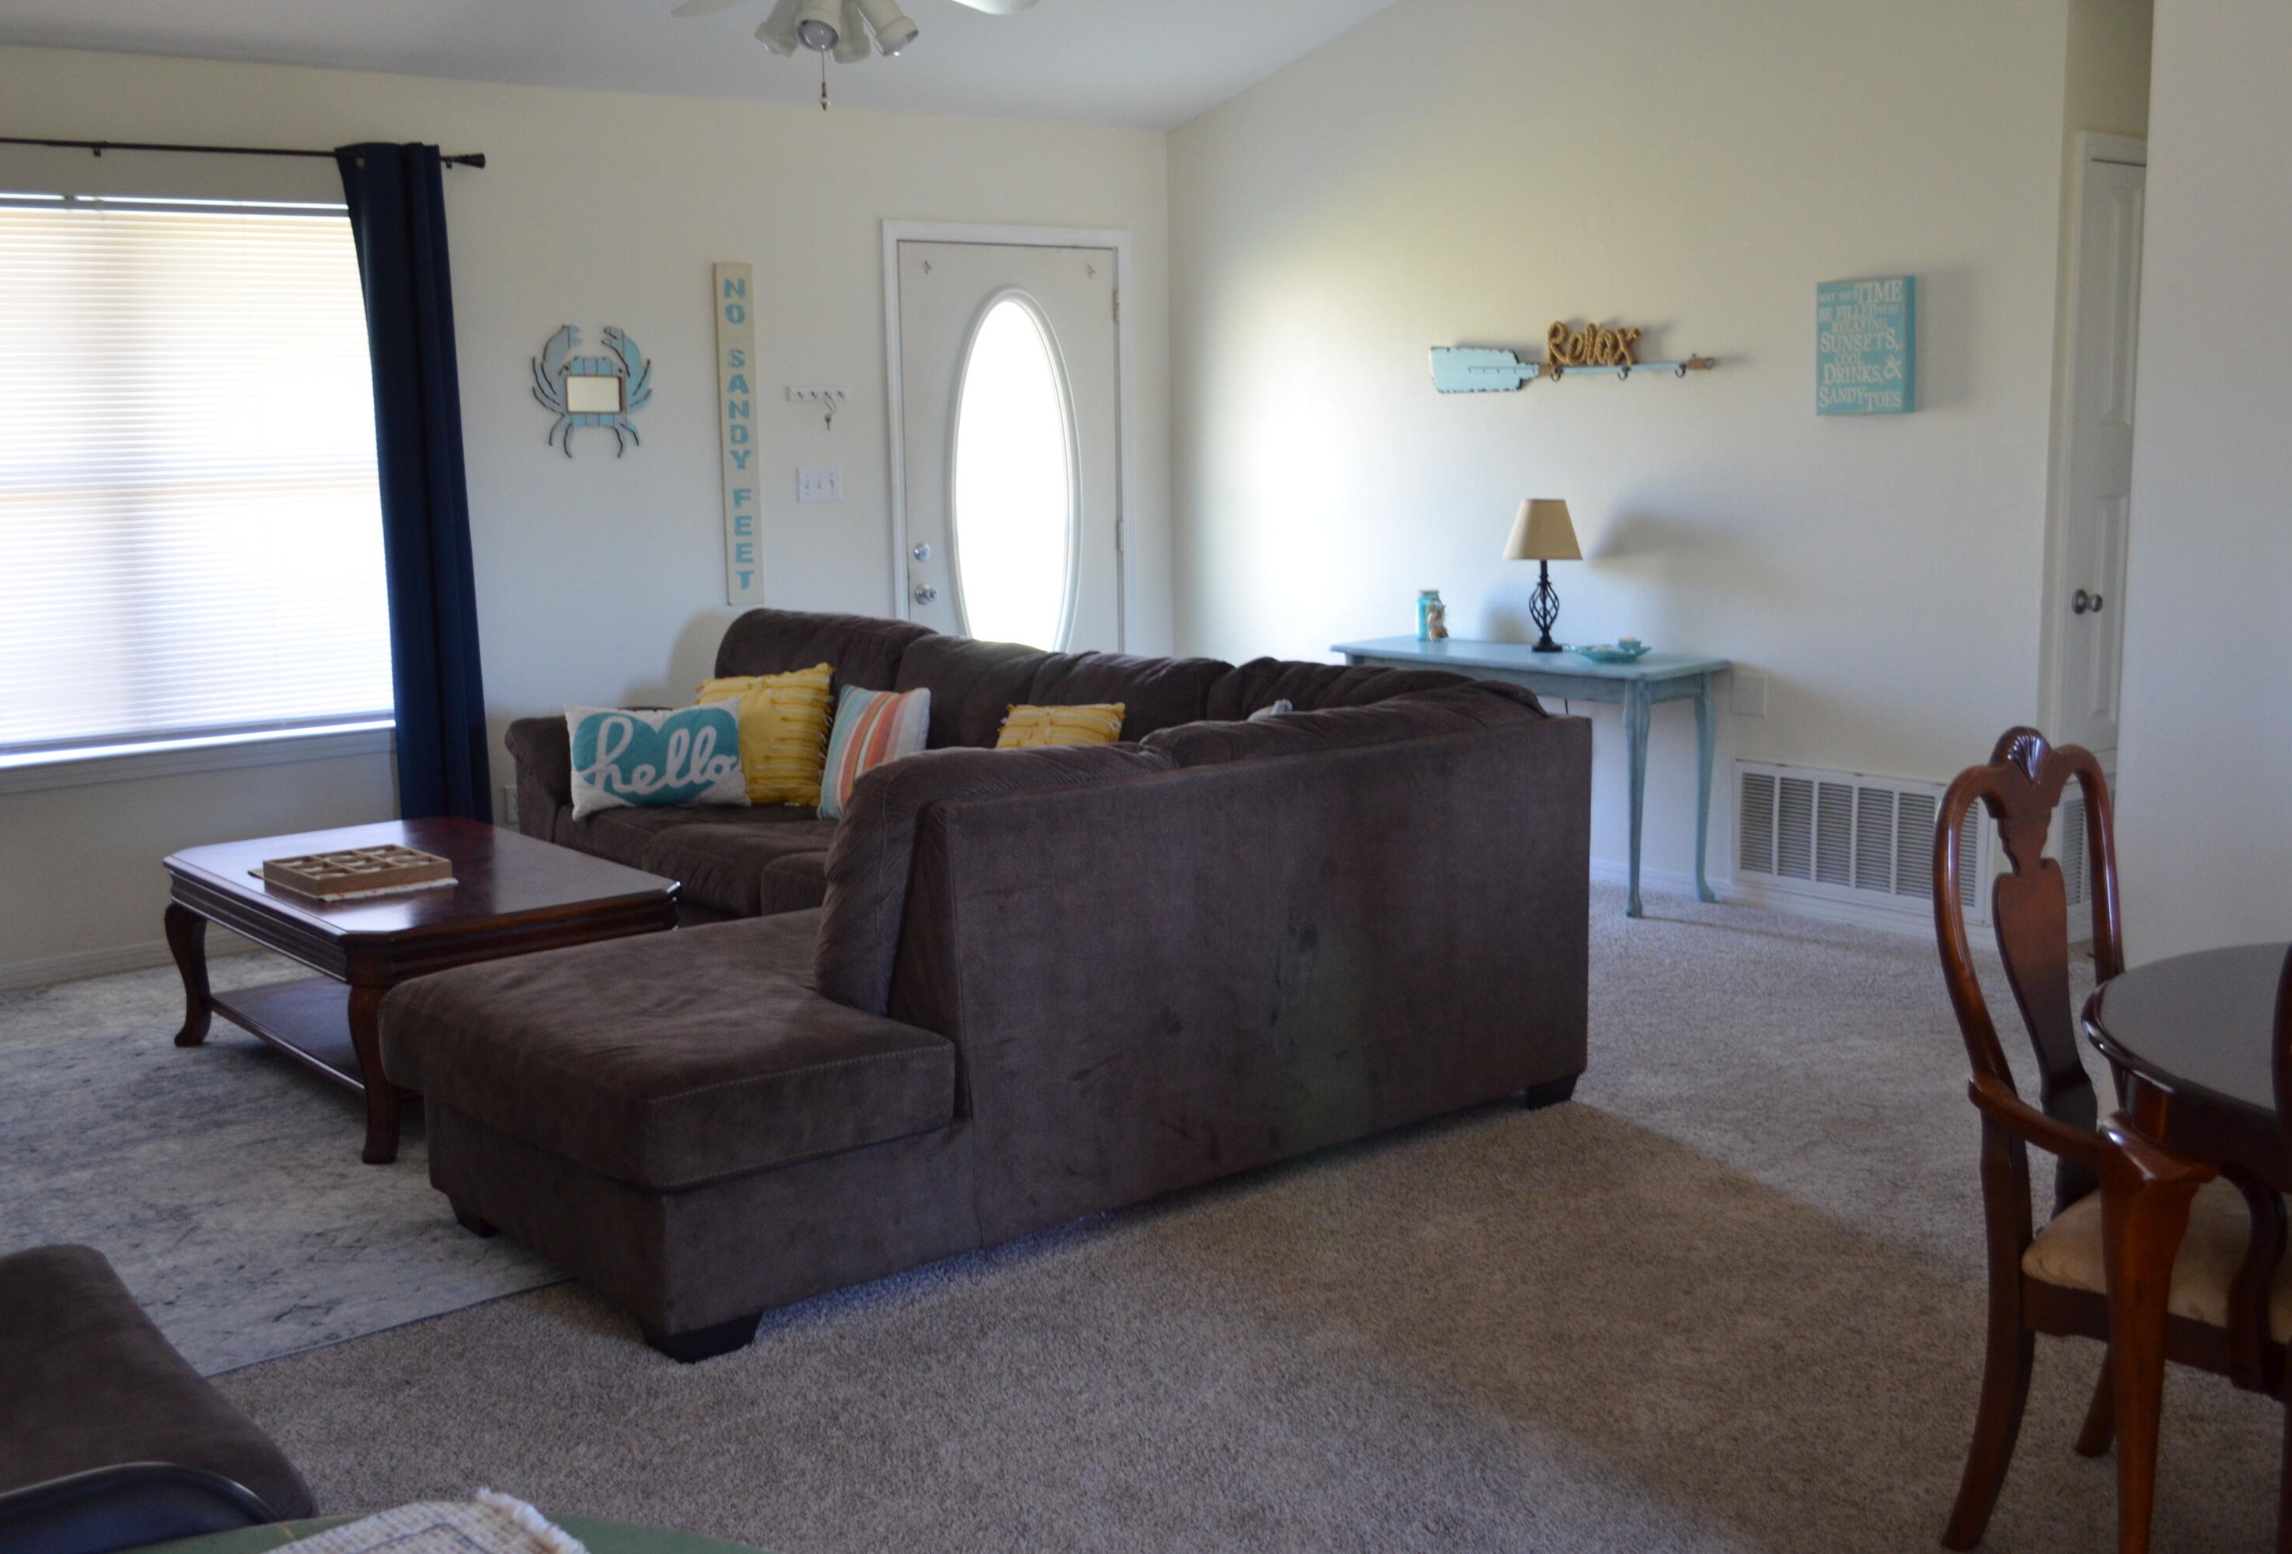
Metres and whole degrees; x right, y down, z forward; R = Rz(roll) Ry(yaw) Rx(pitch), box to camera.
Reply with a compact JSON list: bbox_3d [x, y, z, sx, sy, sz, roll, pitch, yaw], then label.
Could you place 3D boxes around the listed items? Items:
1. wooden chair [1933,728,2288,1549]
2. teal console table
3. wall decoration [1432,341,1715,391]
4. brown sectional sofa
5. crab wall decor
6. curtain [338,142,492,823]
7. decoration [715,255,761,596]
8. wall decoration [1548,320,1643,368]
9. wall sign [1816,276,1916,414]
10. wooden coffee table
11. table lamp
[{"bbox_3d":[1.323,0.474,2.882,0.590,1.030,0.610,-9,12,-43],"label":"wooden chair"},{"bbox_3d":[1.161,-0.023,7.203,0.410,0.720,1.250,-8,12,-38],"label":"teal console table"},{"bbox_3d":[1.257,-1.233,7.050,0.050,0.142,1.110,-8,12,-39],"label":"wall decoration"},{"bbox_3d":[-0.886,0.186,5.466,2.230,0.930,3.070,-8,12,-38],"label":"brown sectional sofa"},{"bbox_3d":[-1.690,-1.181,7.169,0.400,0.401,0.035,-8,12,-38],"label":"crab wall decor"},{"bbox_3d":[-2.104,-0.725,6.801,0.323,2.150,0.120,-8,12,-38],"label":"curtain"},{"bbox_3d":[-1.304,-1.090,7.506,0.142,1.079,0.025,-8,12,-38],"label":"decoration"},{"bbox_3d":[1.324,-1.286,6.942,0.030,0.140,0.350,-8,12,-39],"label":"wall decoration"},{"bbox_3d":[1.920,-1.147,6.259,0.045,0.356,0.275,-8,12,-39],"label":"wall sign"},{"bbox_3d":[-1.635,0.439,5.263,0.750,0.465,1.310,-8,12,-39],"label":"wooden coffee table"},{"bbox_3d":[1.207,-0.607,7.168,0.232,0.453,0.232,-1,9,0],"label":"table lamp"}]

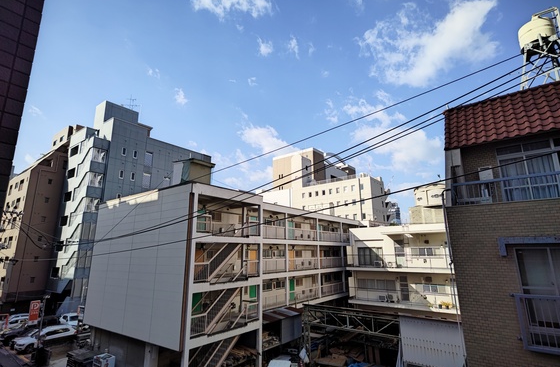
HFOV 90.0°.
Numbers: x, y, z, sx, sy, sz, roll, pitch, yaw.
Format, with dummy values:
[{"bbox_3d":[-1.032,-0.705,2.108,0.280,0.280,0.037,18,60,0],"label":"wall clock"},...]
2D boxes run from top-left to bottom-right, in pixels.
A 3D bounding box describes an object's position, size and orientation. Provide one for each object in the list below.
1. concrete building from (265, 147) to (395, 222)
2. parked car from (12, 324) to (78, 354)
[{"bbox_3d":[13.208,8.354,81.220,34.000,38.000,15.500,-11,-17,38],"label":"concrete building"},{"bbox_3d":[-21.688,14.395,26.071,1.820,1.620,4.480,-11,-17,36],"label":"parked car"}]

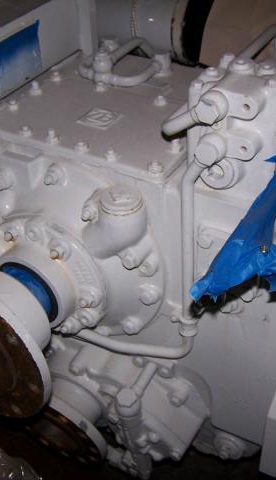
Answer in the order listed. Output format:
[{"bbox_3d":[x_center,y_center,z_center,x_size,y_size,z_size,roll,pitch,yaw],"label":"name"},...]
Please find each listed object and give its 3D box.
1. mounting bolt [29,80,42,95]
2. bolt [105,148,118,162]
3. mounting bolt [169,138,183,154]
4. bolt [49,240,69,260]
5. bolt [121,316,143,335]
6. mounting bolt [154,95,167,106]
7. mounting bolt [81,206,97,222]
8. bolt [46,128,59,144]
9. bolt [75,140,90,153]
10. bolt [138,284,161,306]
[{"bbox_3d":[-0.194,-0.289,1.335,0.022,0.020,0.022,18,42,25],"label":"mounting bolt"},{"bbox_3d":[-0.039,-0.123,1.027,0.020,0.016,0.020,19,43,26],"label":"bolt"},{"bbox_3d":[0.055,-0.138,1.039,0.020,0.016,0.020,19,43,26],"label":"mounting bolt"},{"bbox_3d":[-0.117,0.016,1.048,0.027,0.027,0.024,19,43,26],"label":"bolt"},{"bbox_3d":[-0.011,0.142,1.167,0.030,0.030,0.018,19,43,26],"label":"bolt"},{"bbox_3d":[0.037,-0.230,1.161,0.020,0.014,0.020,19,43,26],"label":"mounting bolt"},{"bbox_3d":[-0.080,-0.042,1.145,0.021,0.021,0.020,18,42,25],"label":"mounting bolt"},{"bbox_3d":[-0.143,-0.173,1.180,0.019,0.019,0.019,18,42,25],"label":"bolt"},{"bbox_3d":[-0.092,-0.155,1.165,0.021,0.013,0.021,18,42,25],"label":"bolt"},{"bbox_3d":[0.019,0.093,1.180,0.030,0.030,0.018,18,42,25],"label":"bolt"}]

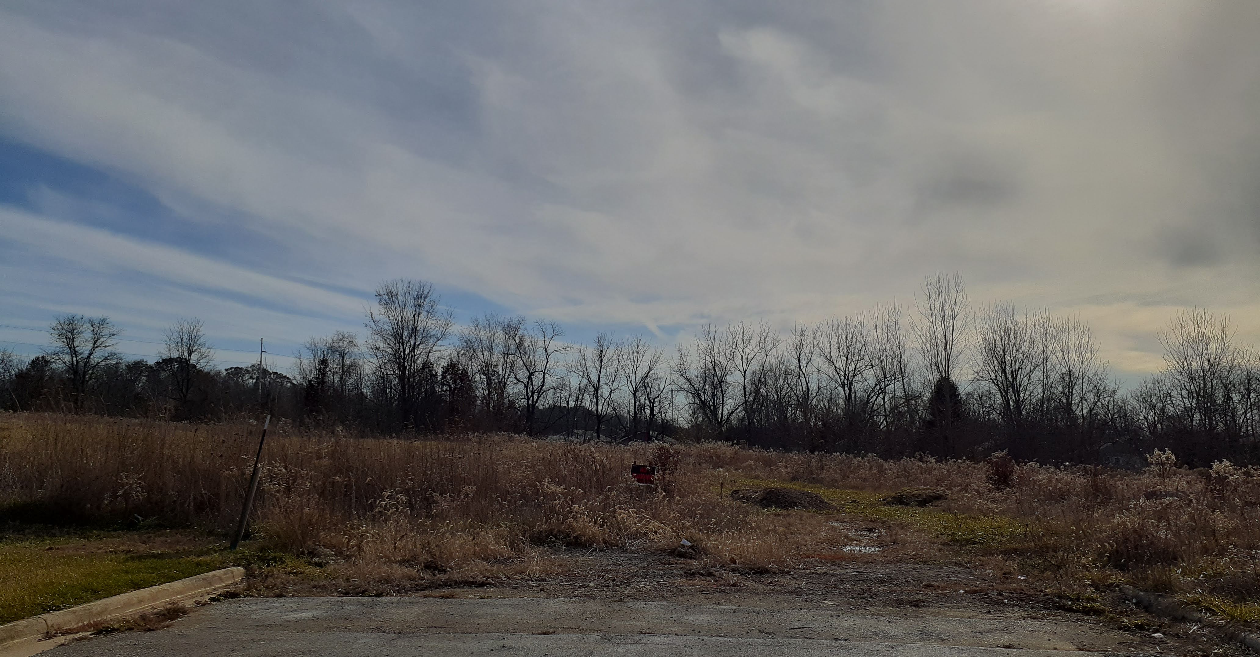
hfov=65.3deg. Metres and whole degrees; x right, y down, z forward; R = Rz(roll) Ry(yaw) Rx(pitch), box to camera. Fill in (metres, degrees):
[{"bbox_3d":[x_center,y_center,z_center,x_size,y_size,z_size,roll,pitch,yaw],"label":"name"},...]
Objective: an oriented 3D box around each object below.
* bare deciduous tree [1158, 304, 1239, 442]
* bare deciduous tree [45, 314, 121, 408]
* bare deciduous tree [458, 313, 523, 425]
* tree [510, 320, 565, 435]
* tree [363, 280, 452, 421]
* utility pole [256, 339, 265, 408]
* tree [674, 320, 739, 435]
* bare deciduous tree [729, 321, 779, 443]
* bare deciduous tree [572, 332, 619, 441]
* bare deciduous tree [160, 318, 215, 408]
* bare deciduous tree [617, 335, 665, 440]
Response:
[{"bbox_3d":[53.840,4.471,93.000,7.545,12.761,7.168,0,-6,0],"label":"bare deciduous tree"},{"bbox_3d":[-50.030,3.110,90.000,6.941,8.834,6.594,0,-6,0],"label":"bare deciduous tree"},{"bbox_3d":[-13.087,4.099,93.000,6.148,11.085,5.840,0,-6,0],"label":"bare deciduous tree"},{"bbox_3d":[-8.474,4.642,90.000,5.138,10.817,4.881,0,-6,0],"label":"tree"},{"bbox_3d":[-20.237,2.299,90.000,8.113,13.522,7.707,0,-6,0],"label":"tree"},{"bbox_3d":[-52.654,6.310,140.000,0.900,10.748,0.450,0,-6,0],"label":"utility pole"},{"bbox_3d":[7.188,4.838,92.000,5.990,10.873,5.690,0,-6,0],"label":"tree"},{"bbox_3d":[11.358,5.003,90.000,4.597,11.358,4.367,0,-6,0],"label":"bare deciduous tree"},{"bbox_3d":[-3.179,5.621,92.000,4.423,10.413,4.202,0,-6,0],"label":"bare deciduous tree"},{"bbox_3d":[-44.122,3.583,98.000,5.497,9.227,5.222,0,-6,0],"label":"bare deciduous tree"},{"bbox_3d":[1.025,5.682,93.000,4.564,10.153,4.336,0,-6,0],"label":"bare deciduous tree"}]

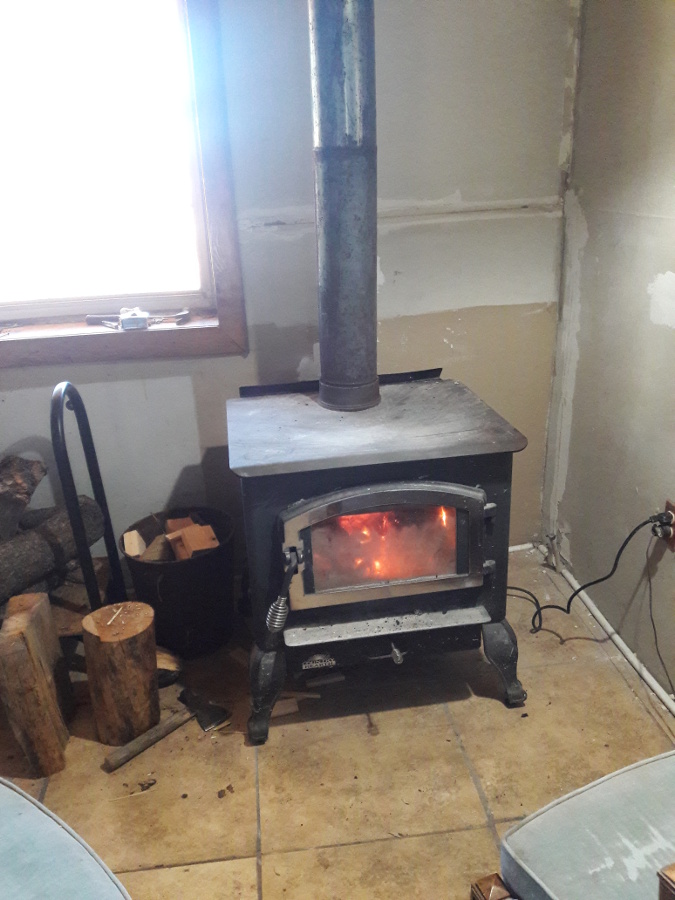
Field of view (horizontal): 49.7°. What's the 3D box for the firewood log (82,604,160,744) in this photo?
[{"bbox_3d":[-0.534,0.562,1.825,0.165,0.315,0.165,-3,21,-6],"label":"firewood log"}]

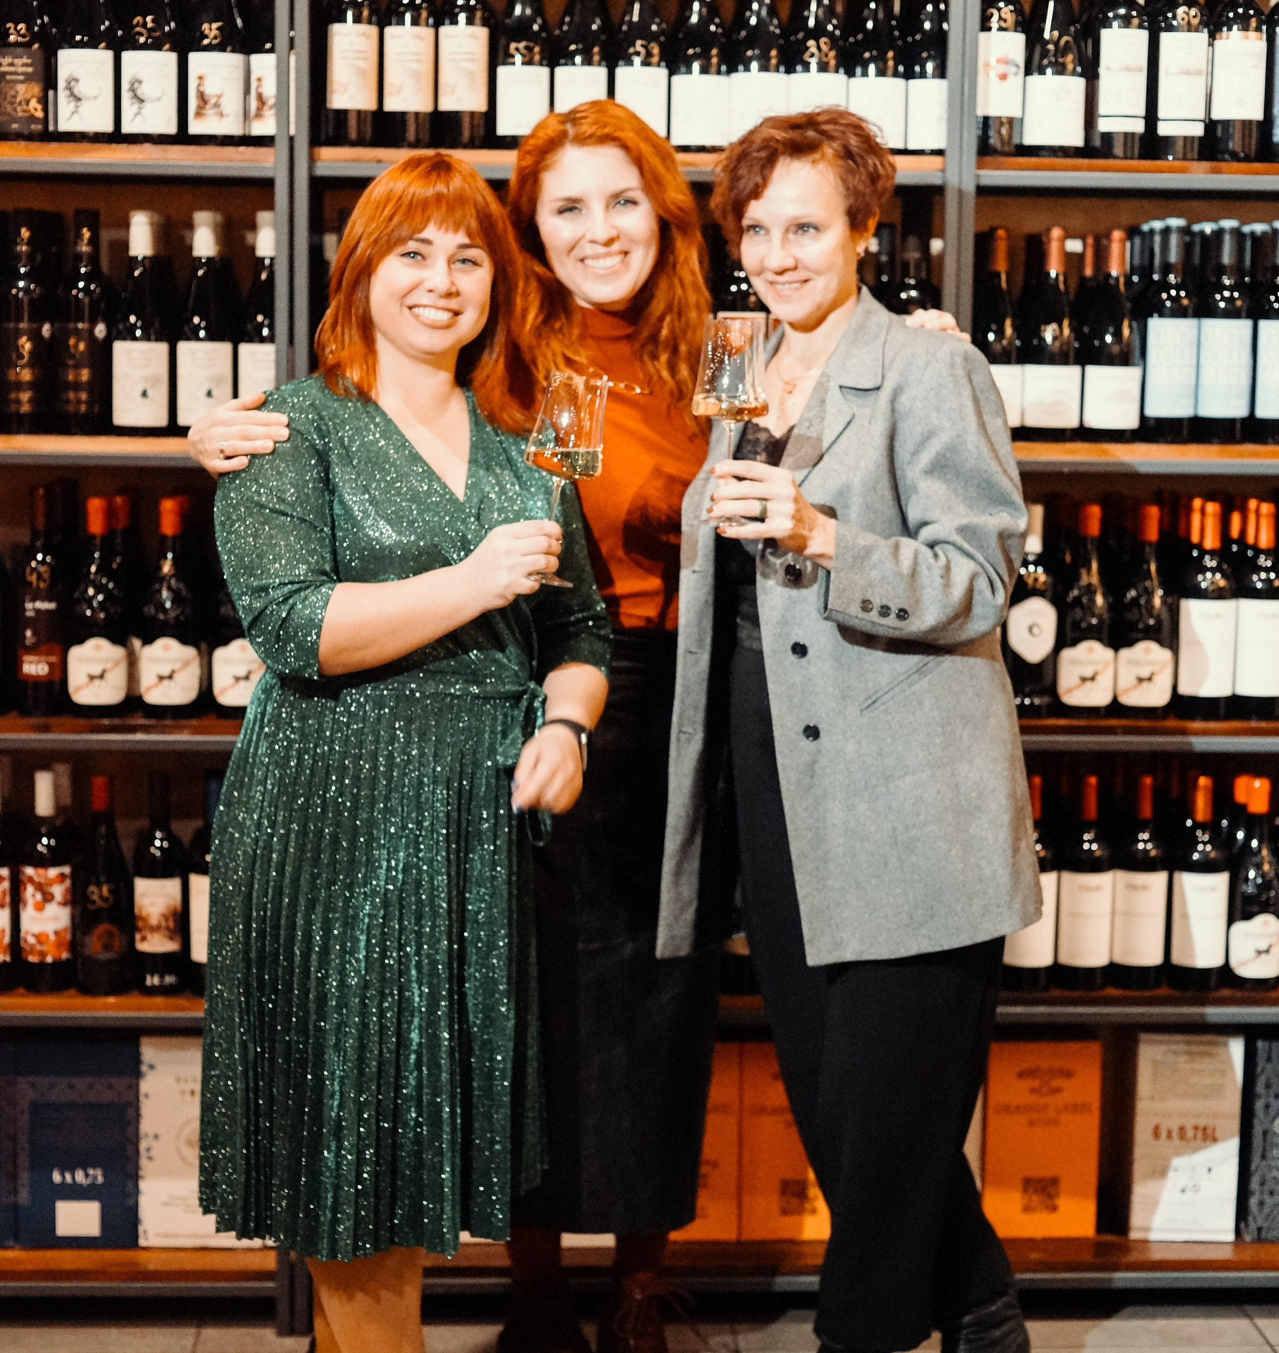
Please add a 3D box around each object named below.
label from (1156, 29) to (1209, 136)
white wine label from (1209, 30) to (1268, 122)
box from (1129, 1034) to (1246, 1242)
[{"bbox_3d":[0.742,-0.811,3.647,0.068,0.139,0.020,0,8,-3],"label":"label"},{"bbox_3d":[0.831,-0.826,3.693,0.078,0.111,0.032,1,7,-2],"label":"white wine label"},{"bbox_3d":[0.811,0.676,4.099,0.160,0.316,0.245,0,7,-3],"label":"box"}]

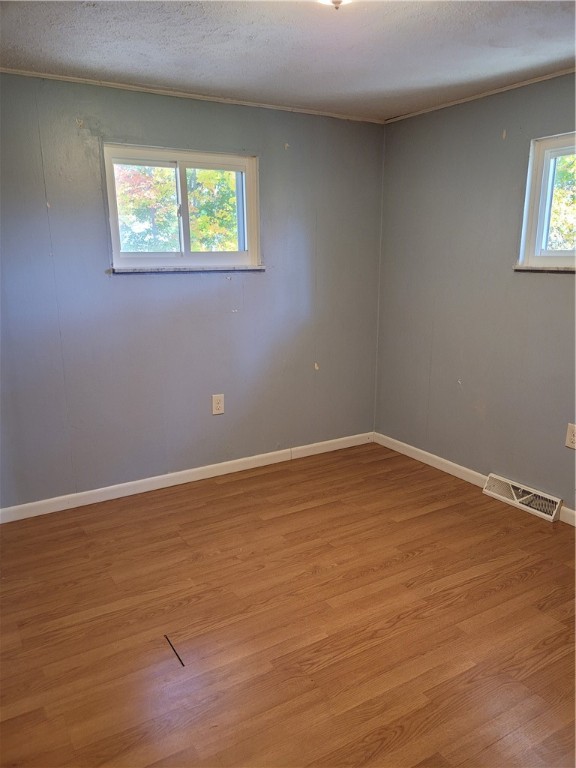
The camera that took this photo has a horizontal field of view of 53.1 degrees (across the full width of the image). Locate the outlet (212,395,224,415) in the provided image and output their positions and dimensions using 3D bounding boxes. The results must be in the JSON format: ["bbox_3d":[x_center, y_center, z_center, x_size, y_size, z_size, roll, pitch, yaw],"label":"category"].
[{"bbox_3d":[-0.442,0.129,3.678,0.078,0.124,0.012,-8,15,-30],"label":"outlet"}]

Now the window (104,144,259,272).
[{"bbox_3d":[-0.581,-1.002,3.364,0.928,0.665,0.095,-8,15,-30],"label":"window"}]

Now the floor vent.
[{"bbox_3d":[1.337,0.646,3.322,0.060,0.113,0.473,-8,15,-30],"label":"floor vent"}]

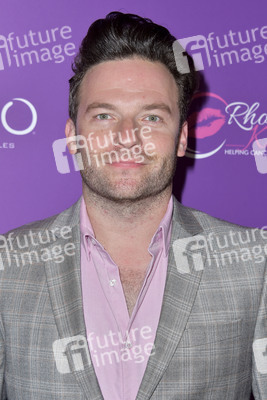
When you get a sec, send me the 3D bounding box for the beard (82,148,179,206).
[{"bbox_3d":[-0.007,-0.033,1.190,0.140,0.083,0.095,2,-2,4],"label":"beard"}]

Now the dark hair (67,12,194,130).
[{"bbox_3d":[0.000,-0.176,1.255,0.185,0.185,0.210,2,-2,4],"label":"dark hair"}]

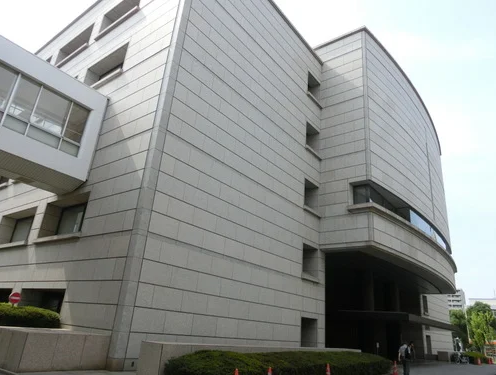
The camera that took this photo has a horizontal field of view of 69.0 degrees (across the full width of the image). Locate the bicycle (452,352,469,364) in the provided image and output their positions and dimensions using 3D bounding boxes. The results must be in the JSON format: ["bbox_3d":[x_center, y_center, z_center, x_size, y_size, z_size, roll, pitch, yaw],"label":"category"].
[{"bbox_3d":[20.996,16.887,35.621,1.650,1.020,0.550,10,-22,-13],"label":"bicycle"}]

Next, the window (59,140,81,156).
[{"bbox_3d":[-7.955,-1.740,16.165,0.070,0.540,0.830,-11,-27,37],"label":"window"}]

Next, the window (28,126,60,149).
[{"bbox_3d":[-8.660,-2.120,15.340,0.070,0.540,1.280,-11,-27,37],"label":"window"}]

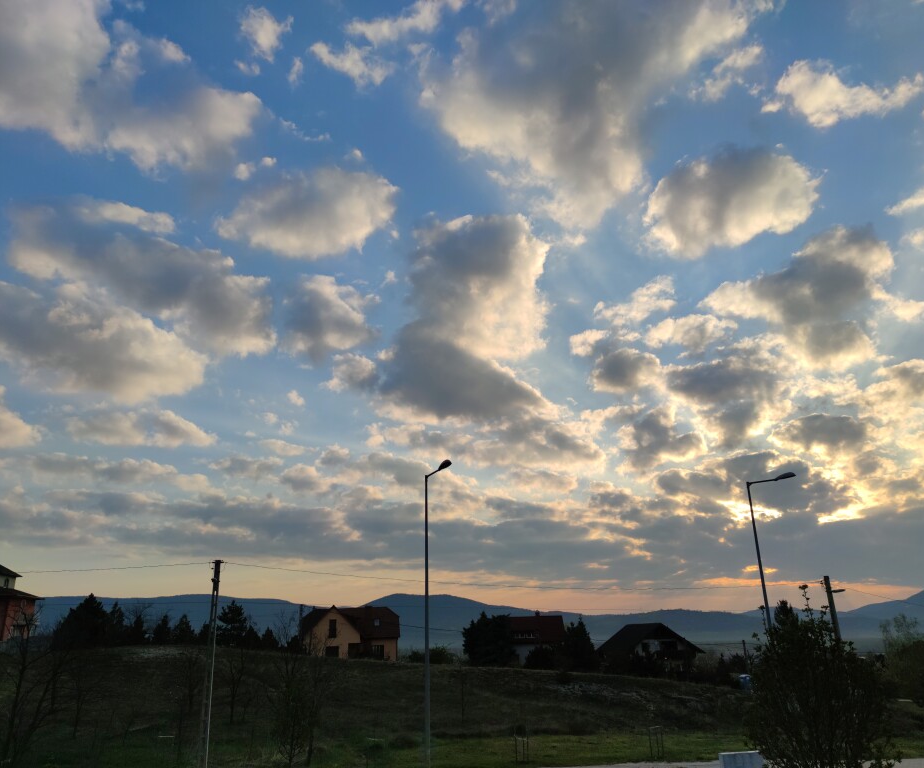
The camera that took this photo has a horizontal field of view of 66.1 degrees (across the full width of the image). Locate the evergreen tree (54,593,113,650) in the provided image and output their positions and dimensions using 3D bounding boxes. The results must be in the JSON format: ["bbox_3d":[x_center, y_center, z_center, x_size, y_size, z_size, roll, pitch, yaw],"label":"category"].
[{"bbox_3d":[-41.692,26.092,78.000,5.860,5.570,5.560,8,-22,-26],"label":"evergreen tree"}]

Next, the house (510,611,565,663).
[{"bbox_3d":[8.586,34.682,96.000,10.600,7.200,9.000,-1,-19,0],"label":"house"}]

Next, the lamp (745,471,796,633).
[{"bbox_3d":[9.642,7.302,20.417,0.350,9.500,1.950,7,-21,-24],"label":"lamp"}]

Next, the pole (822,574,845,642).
[{"bbox_3d":[23.680,16.125,43.652,1.150,8.200,0.350,-1,-19,0],"label":"pole"}]

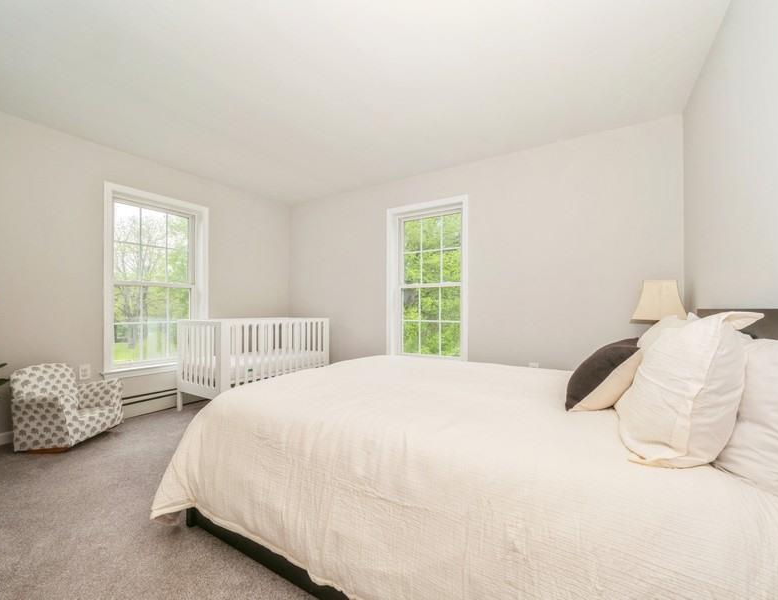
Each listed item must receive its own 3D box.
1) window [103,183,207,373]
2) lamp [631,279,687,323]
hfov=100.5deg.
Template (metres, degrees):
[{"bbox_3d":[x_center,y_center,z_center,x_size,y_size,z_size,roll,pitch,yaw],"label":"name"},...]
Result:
[{"bbox_3d":[-2.322,-0.193,3.300,0.121,1.737,0.934,0,-1,33],"label":"window"},{"bbox_3d":[1.772,0.153,2.126,0.278,0.586,0.278,0,-1,33],"label":"lamp"}]

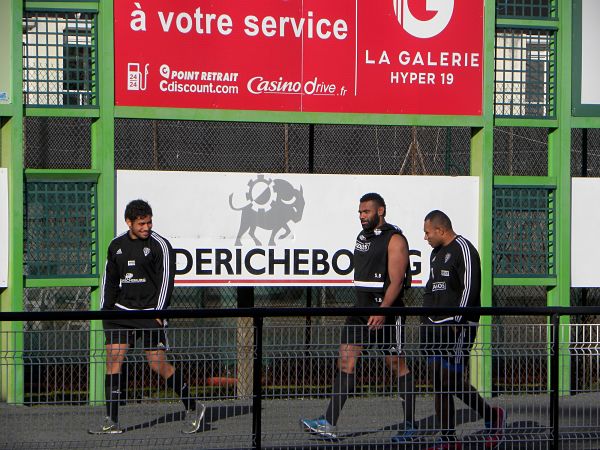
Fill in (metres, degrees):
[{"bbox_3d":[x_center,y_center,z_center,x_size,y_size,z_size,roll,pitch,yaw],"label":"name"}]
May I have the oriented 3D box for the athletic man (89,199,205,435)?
[{"bbox_3d":[-1.170,0.700,38.500,0.820,1.800,0.600,0,0,-40],"label":"athletic man"}]

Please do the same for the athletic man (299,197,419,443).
[{"bbox_3d":[0.437,0.690,37.800,0.850,1.860,0.600,0,0,-21],"label":"athletic man"}]

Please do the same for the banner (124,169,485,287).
[{"bbox_3d":[0.030,0.046,44.700,3.870,1.000,0.050,0,0,-34],"label":"banner"}]

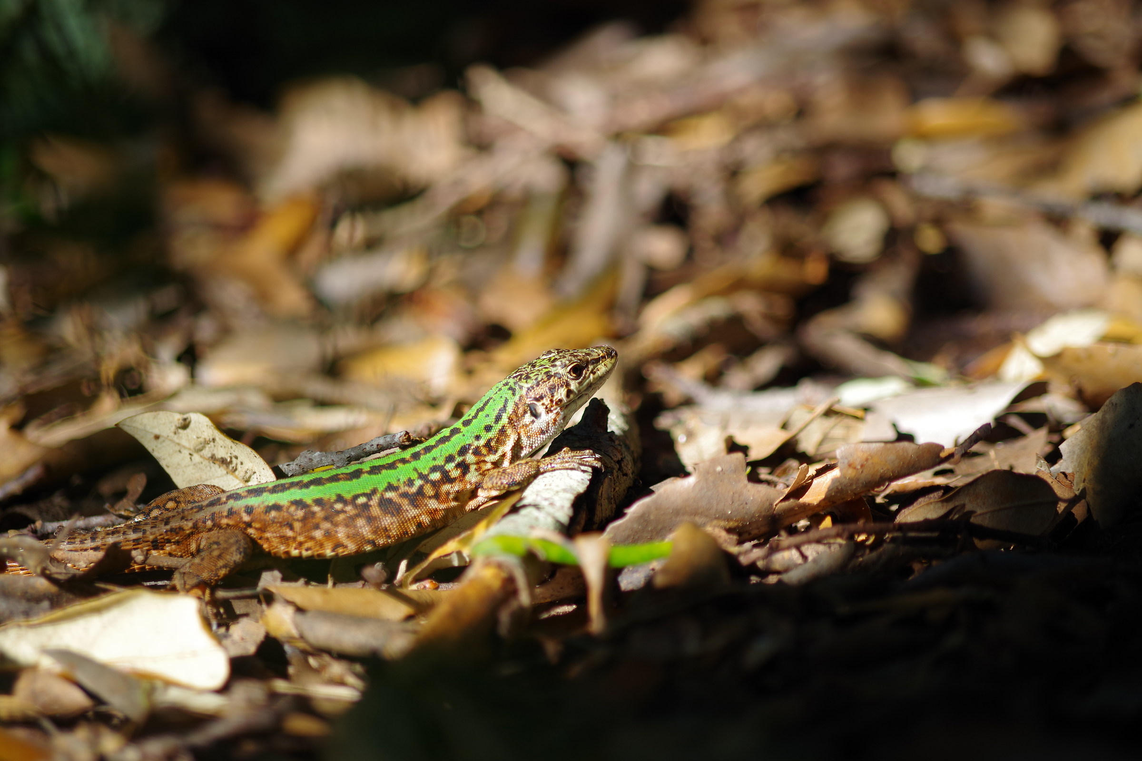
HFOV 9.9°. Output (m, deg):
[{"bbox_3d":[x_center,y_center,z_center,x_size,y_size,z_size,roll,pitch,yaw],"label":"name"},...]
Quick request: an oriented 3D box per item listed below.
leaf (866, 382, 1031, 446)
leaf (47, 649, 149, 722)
[{"bbox_3d":[0.059,0.005,1.037,0.025,0.004,0.013,-7,27,4],"label":"leaf"},{"bbox_3d":[-0.065,0.042,0.901,0.015,0.003,0.009,25,41,28],"label":"leaf"}]

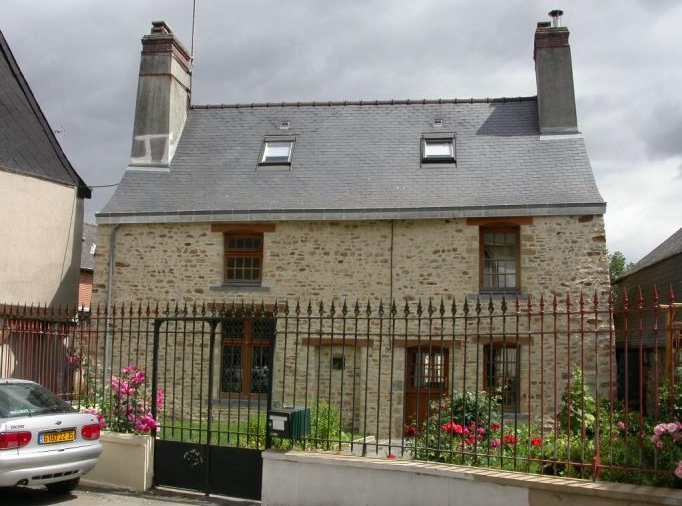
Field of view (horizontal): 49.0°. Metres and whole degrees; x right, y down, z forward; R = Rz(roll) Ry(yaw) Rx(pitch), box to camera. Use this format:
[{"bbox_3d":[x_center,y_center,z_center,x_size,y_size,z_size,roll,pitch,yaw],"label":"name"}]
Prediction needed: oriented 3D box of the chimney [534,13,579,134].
[{"bbox_3d":[5.311,-4.416,18.478,0.900,3.200,0.850,0,-7,9],"label":"chimney"}]

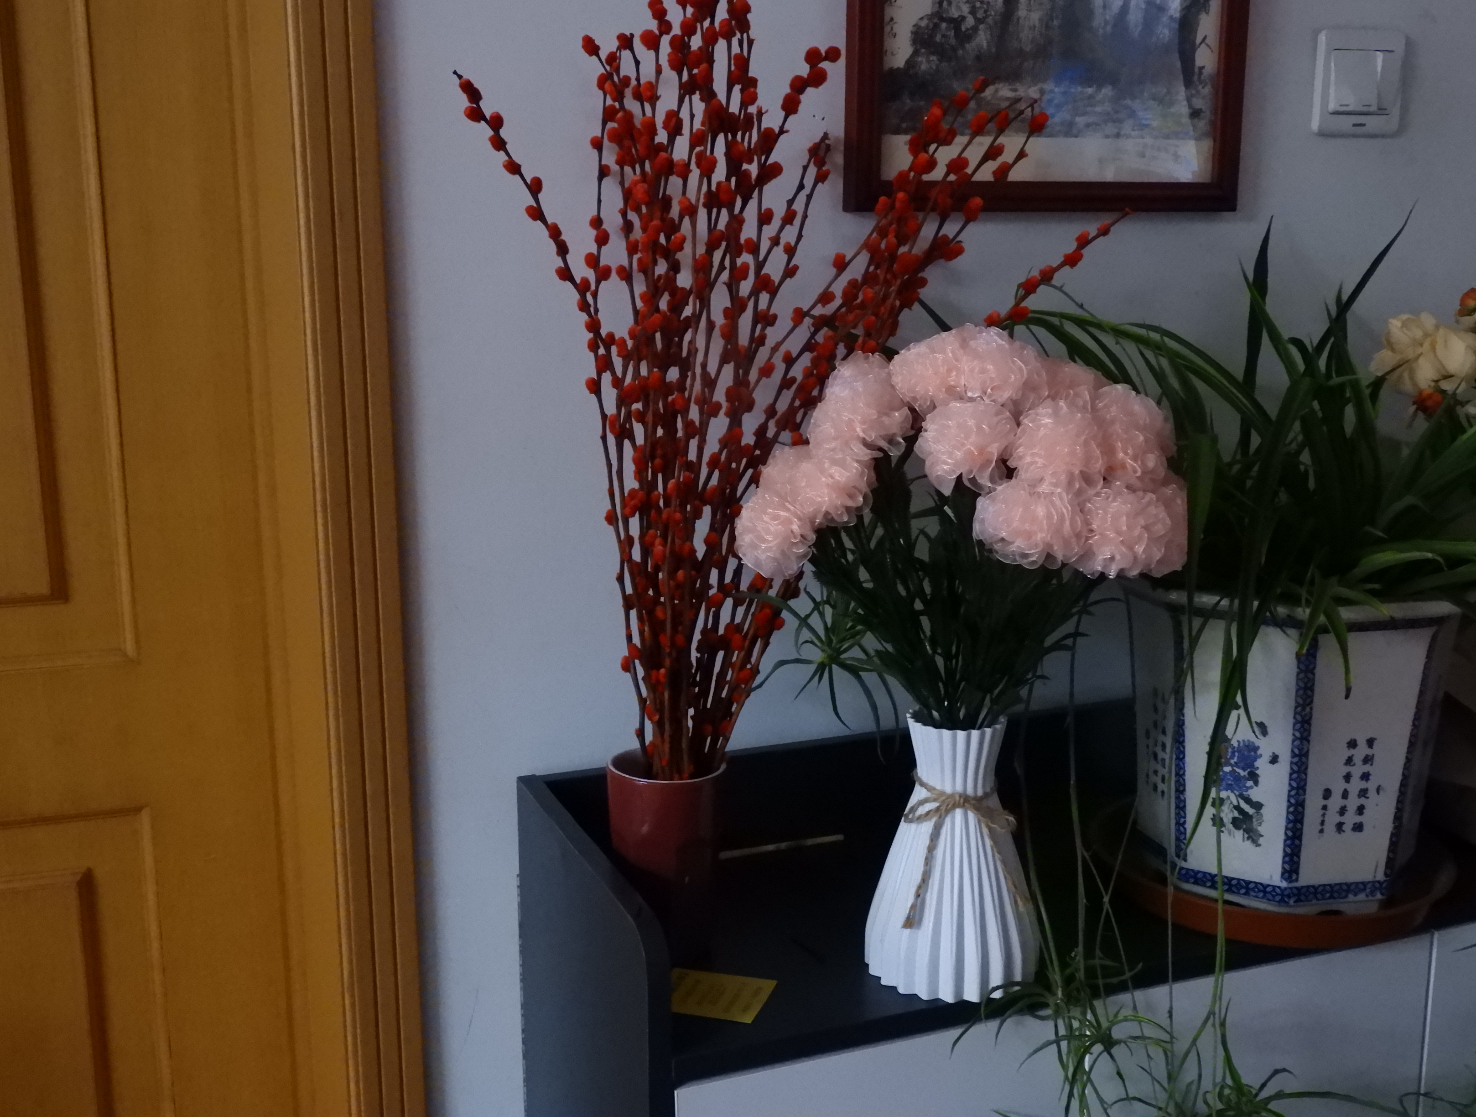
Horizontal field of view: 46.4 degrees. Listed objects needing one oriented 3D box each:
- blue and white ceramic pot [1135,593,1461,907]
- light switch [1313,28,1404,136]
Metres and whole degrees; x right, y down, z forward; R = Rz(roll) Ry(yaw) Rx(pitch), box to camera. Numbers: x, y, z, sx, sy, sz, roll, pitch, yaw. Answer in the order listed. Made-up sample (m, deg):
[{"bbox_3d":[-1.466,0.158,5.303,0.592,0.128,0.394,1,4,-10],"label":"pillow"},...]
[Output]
[{"bbox_3d":[0.406,0.123,1.276,0.246,0.217,0.246,7,13,35],"label":"blue and white ceramic pot"},{"bbox_3d":[0.509,-0.390,1.409,0.086,0.086,0.011,-5,11,-22],"label":"light switch"}]

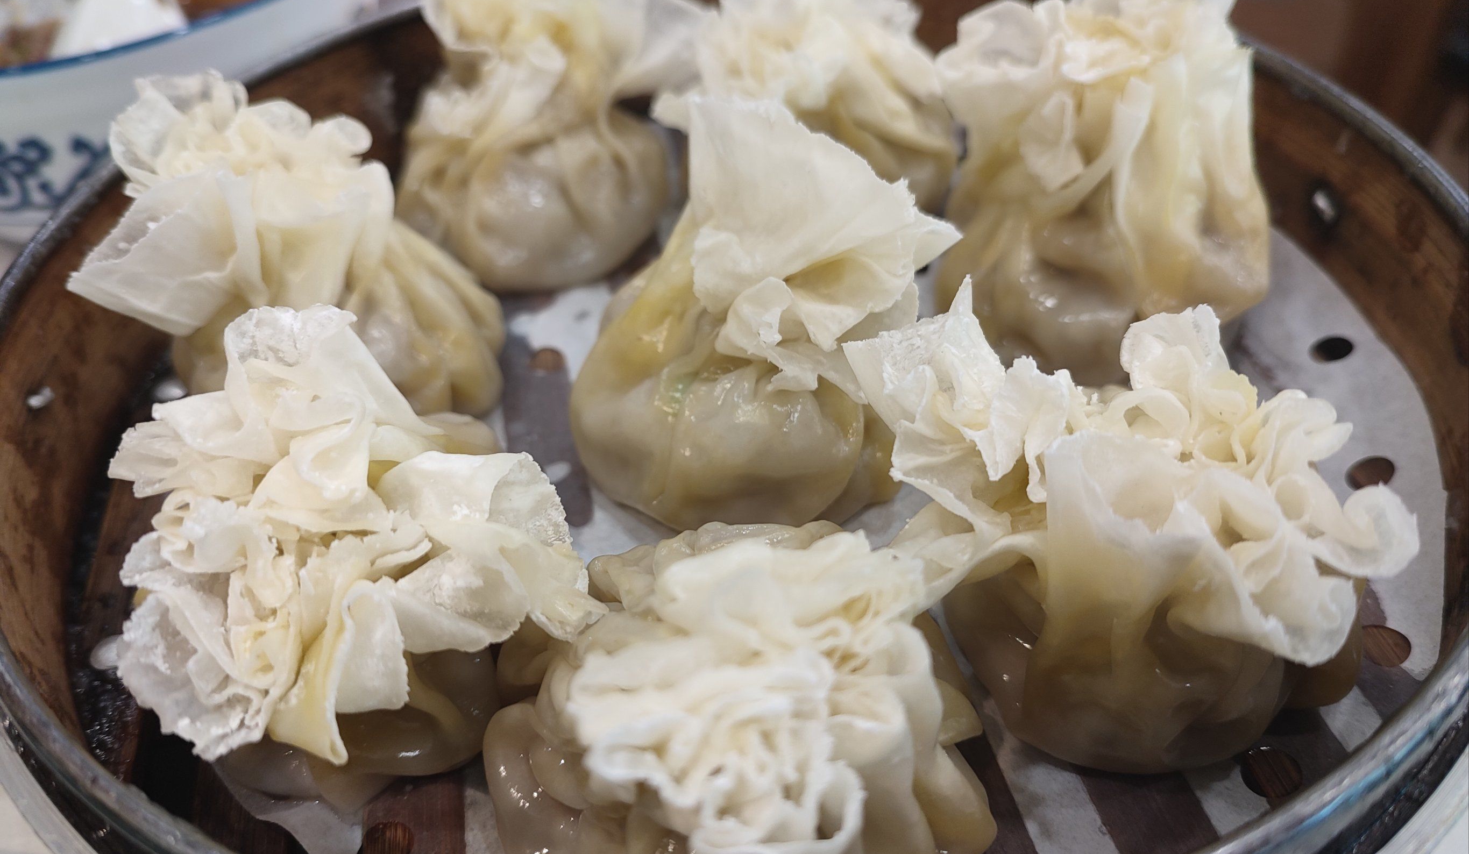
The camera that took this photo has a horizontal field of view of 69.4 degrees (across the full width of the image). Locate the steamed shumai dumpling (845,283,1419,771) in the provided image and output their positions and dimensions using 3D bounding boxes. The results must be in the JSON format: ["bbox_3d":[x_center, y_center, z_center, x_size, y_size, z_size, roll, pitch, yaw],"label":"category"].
[{"bbox_3d":[0.048,0.014,0.132,0.062,0.053,0.050,-2,43,0],"label":"steamed shumai dumpling"}]

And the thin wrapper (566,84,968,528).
[{"bbox_3d":[0.003,-0.017,0.164,0.057,0.056,0.048,-2,43,0],"label":"thin wrapper"}]

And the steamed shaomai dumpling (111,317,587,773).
[{"bbox_3d":[-0.045,0.018,0.131,0.055,0.053,0.048,-2,43,0],"label":"steamed shaomai dumpling"}]

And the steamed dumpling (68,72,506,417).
[{"bbox_3d":[-0.077,-0.031,0.185,0.057,0.053,0.052,-2,43,0],"label":"steamed dumpling"}]

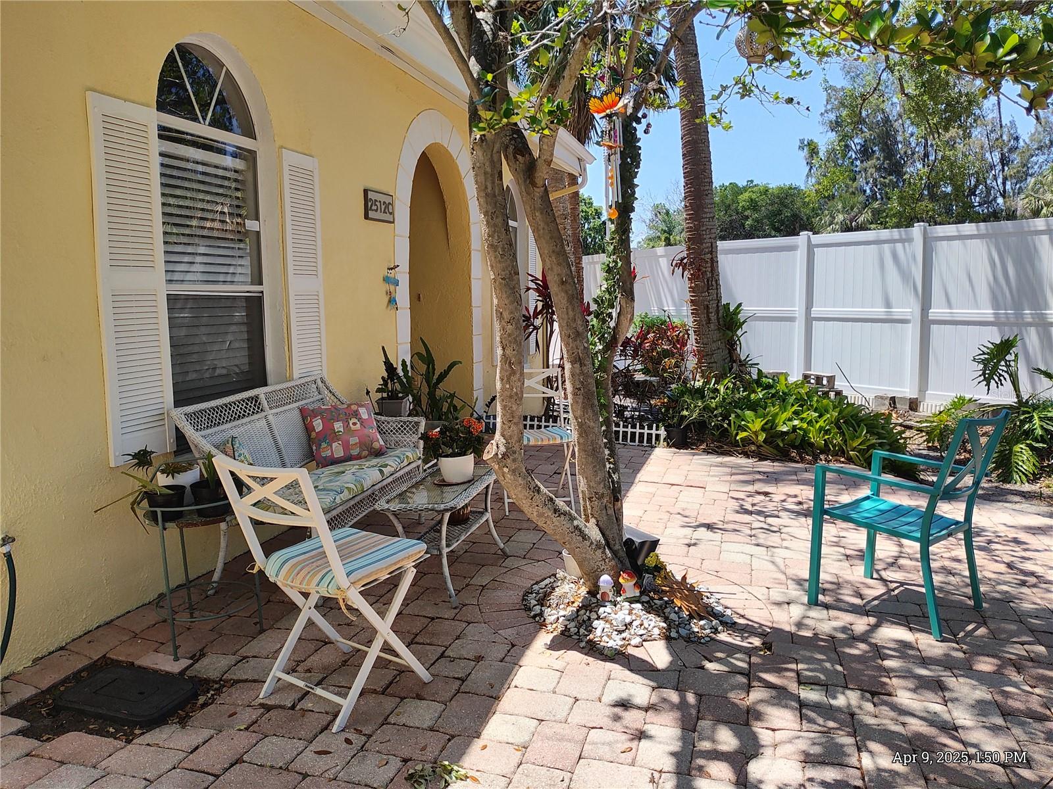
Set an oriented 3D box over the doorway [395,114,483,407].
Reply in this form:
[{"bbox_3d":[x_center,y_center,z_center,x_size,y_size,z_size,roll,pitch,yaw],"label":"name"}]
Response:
[{"bbox_3d":[-0.793,-0.896,6.398,0.272,2.807,1.768,2,8,17],"label":"doorway"}]

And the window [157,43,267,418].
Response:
[{"bbox_3d":[-1.545,-0.729,3.754,0.120,1.930,0.850,2,8,17],"label":"window"}]

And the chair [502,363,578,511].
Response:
[{"bbox_3d":[0.071,0.292,4.862,0.422,0.854,0.510,-1,8,-10],"label":"chair"}]

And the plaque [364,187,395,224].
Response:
[{"bbox_3d":[-1.005,-1.288,5.224,0.033,0.196,0.367,2,8,17],"label":"plaque"}]

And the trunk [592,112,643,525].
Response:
[{"bbox_3d":[0.414,-0.316,3.594,0.204,1.904,0.231,0,8,0],"label":"trunk"}]

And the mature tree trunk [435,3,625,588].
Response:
[{"bbox_3d":[0.019,-0.361,3.423,0.775,2.475,0.517,0,8,0],"label":"mature tree trunk"}]

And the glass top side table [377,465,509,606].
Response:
[{"bbox_3d":[-0.385,0.650,3.690,0.381,0.457,0.796,2,8,15],"label":"glass top side table"}]

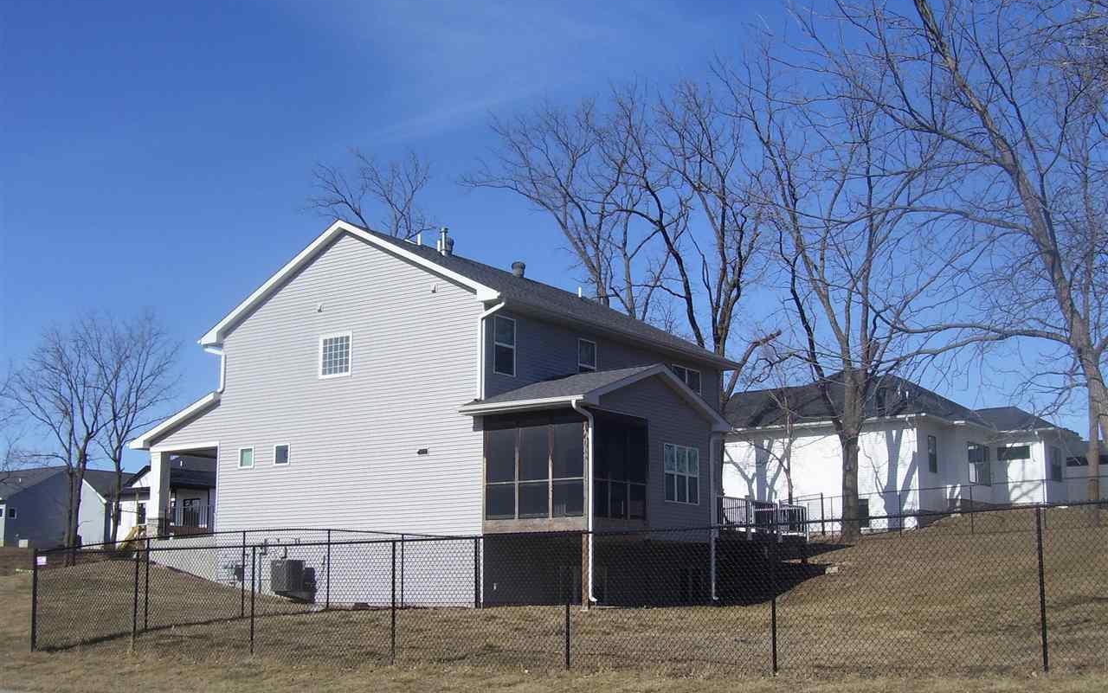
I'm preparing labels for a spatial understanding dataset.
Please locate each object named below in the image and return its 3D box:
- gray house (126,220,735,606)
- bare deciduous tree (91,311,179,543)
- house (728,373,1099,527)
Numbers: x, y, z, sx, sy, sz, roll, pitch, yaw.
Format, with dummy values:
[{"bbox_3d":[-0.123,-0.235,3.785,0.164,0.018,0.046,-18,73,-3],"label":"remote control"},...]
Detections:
[{"bbox_3d":[-1.983,2.645,40.953,16.000,10.200,13.750,-7,-13,33],"label":"gray house"},{"bbox_3d":[-20.296,3.889,65.050,4.270,11.460,4.600,0,-11,0],"label":"bare deciduous tree"},{"bbox_3d":[14.001,5.041,61.415,17.300,7.700,13.000,-7,-13,33],"label":"house"}]

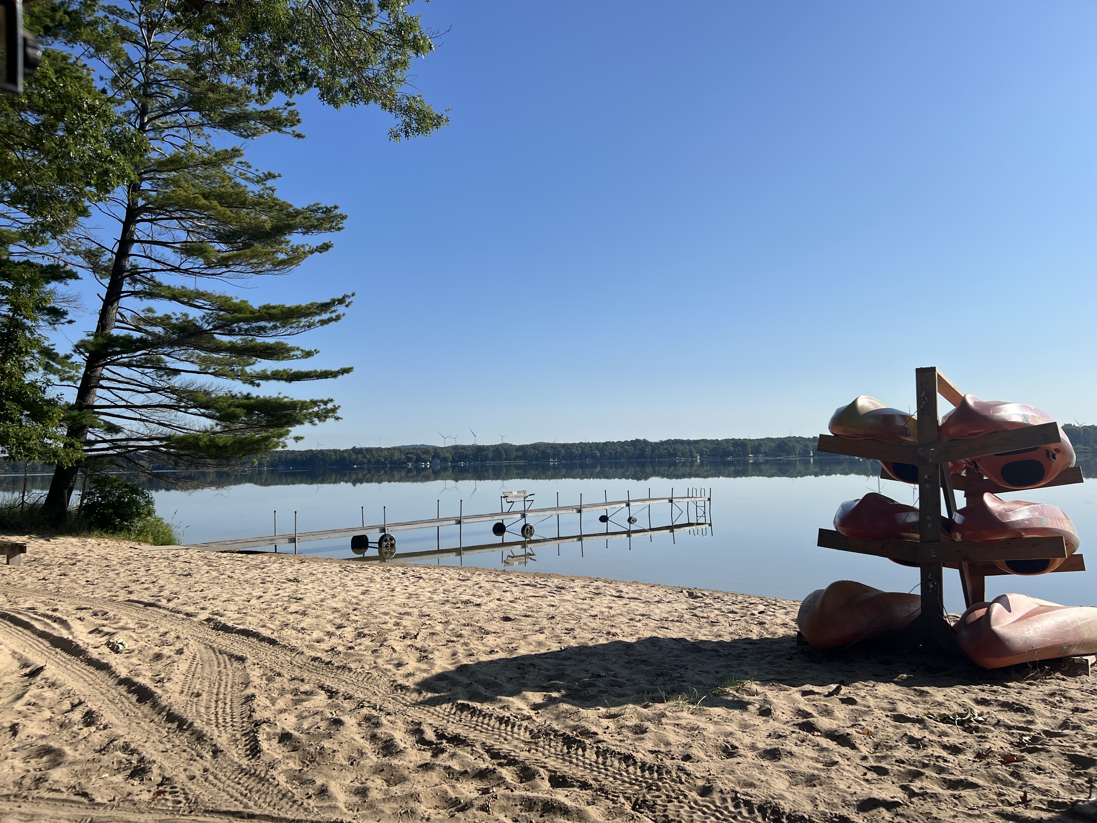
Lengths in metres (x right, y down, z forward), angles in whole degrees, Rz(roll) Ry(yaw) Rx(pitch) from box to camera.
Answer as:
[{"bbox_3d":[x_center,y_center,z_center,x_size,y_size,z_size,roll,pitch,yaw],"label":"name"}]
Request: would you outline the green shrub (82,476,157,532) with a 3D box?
[{"bbox_3d":[-11.986,2.596,23.000,2.000,1.650,1.900,1,-4,-27],"label":"green shrub"}]

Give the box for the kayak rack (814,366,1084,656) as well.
[{"bbox_3d":[3.258,0.838,6.585,1.619,1.999,1.908,-4,-14,36],"label":"kayak rack"}]

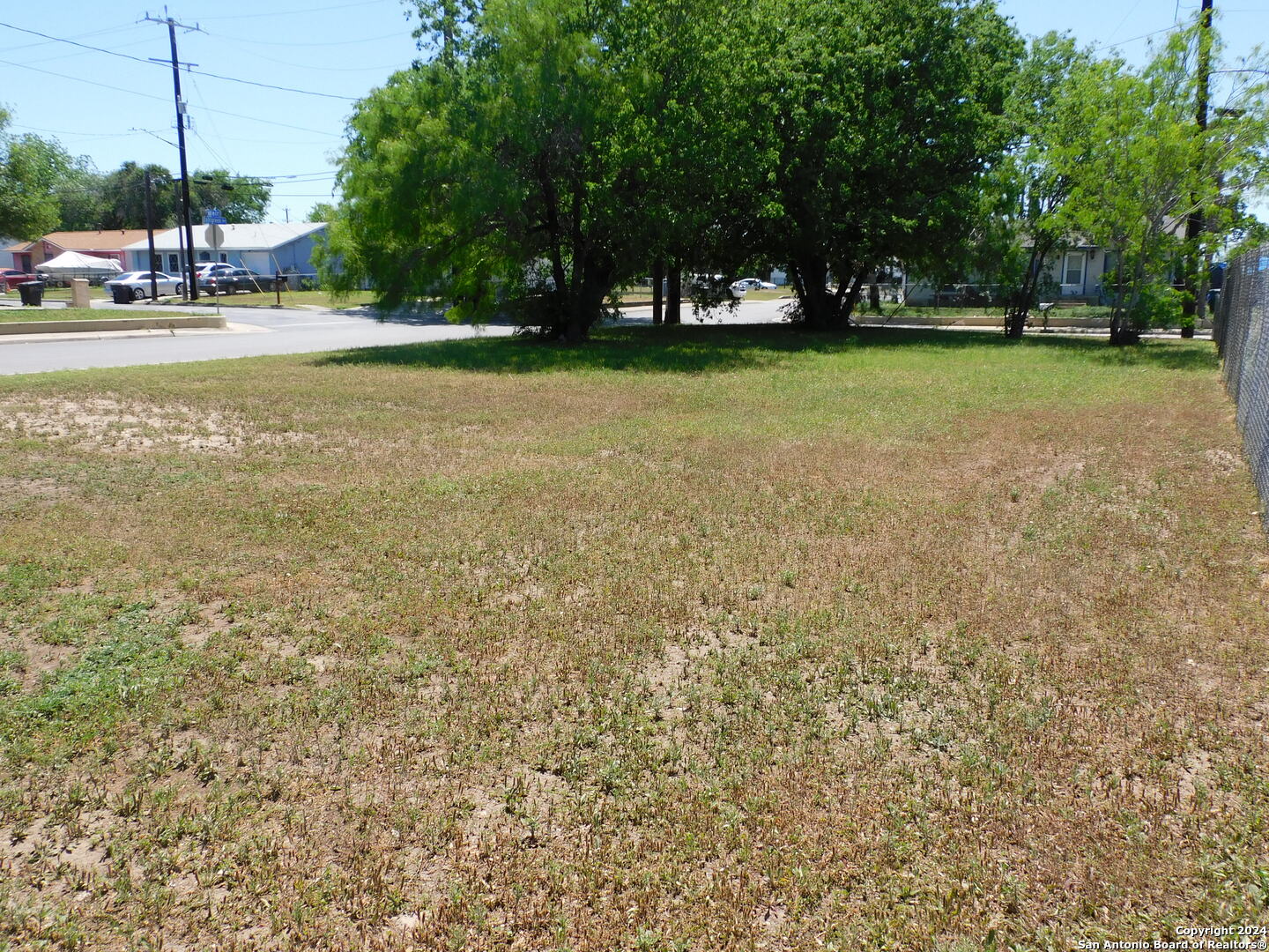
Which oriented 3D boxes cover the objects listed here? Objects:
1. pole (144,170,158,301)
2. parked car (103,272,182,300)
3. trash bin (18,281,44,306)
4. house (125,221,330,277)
[{"bbox_3d":[-26.269,-13.028,55.838,0.250,6.903,0.250,8,12,28],"label":"pole"},{"bbox_3d":[-28.771,-11.357,60.863,1.820,1.460,4.850,6,16,28],"label":"parked car"},{"bbox_3d":[-27.916,-8.424,47.557,0.700,1.110,0.820,5,12,25],"label":"trash bin"},{"bbox_3d":[-26.497,-15.228,71.458,14.549,4.338,9.513,6,13,28],"label":"house"}]

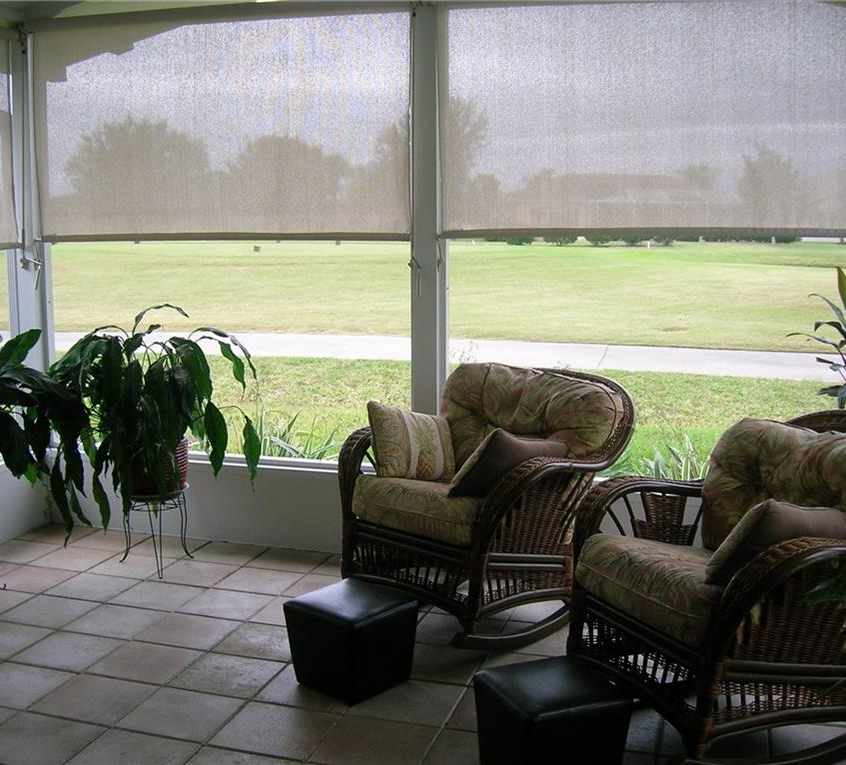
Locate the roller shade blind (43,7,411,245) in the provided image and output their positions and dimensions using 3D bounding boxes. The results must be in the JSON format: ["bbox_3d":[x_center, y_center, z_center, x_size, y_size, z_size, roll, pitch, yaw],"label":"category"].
[{"bbox_3d":[-0.999,-1.194,4.775,1.950,1.030,0.050,2,8,16],"label":"roller shade blind"}]

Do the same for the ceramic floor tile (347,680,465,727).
[{"bbox_3d":[-0.053,1.009,3.176,0.295,0.010,0.295,3,7,15],"label":"ceramic floor tile"}]

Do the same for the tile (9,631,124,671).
[{"bbox_3d":[-1.276,0.975,3.628,0.320,0.010,0.320,2,8,15],"label":"tile"}]

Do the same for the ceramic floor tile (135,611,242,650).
[{"bbox_3d":[-0.891,0.957,3.843,0.320,0.010,0.320,2,8,15],"label":"ceramic floor tile"}]

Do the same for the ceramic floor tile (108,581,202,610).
[{"bbox_3d":[-1.102,0.897,4.201,0.315,0.012,0.315,2,8,16],"label":"ceramic floor tile"}]

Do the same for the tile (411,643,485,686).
[{"bbox_3d":[0.043,0.988,3.543,0.315,0.012,0.315,2,8,16],"label":"tile"}]

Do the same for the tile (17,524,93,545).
[{"bbox_3d":[-1.768,0.751,4.904,0.255,0.010,0.295,3,7,15],"label":"tile"}]

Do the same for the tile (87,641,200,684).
[{"bbox_3d":[-0.961,0.981,3.493,0.315,0.012,0.315,2,8,16],"label":"tile"}]

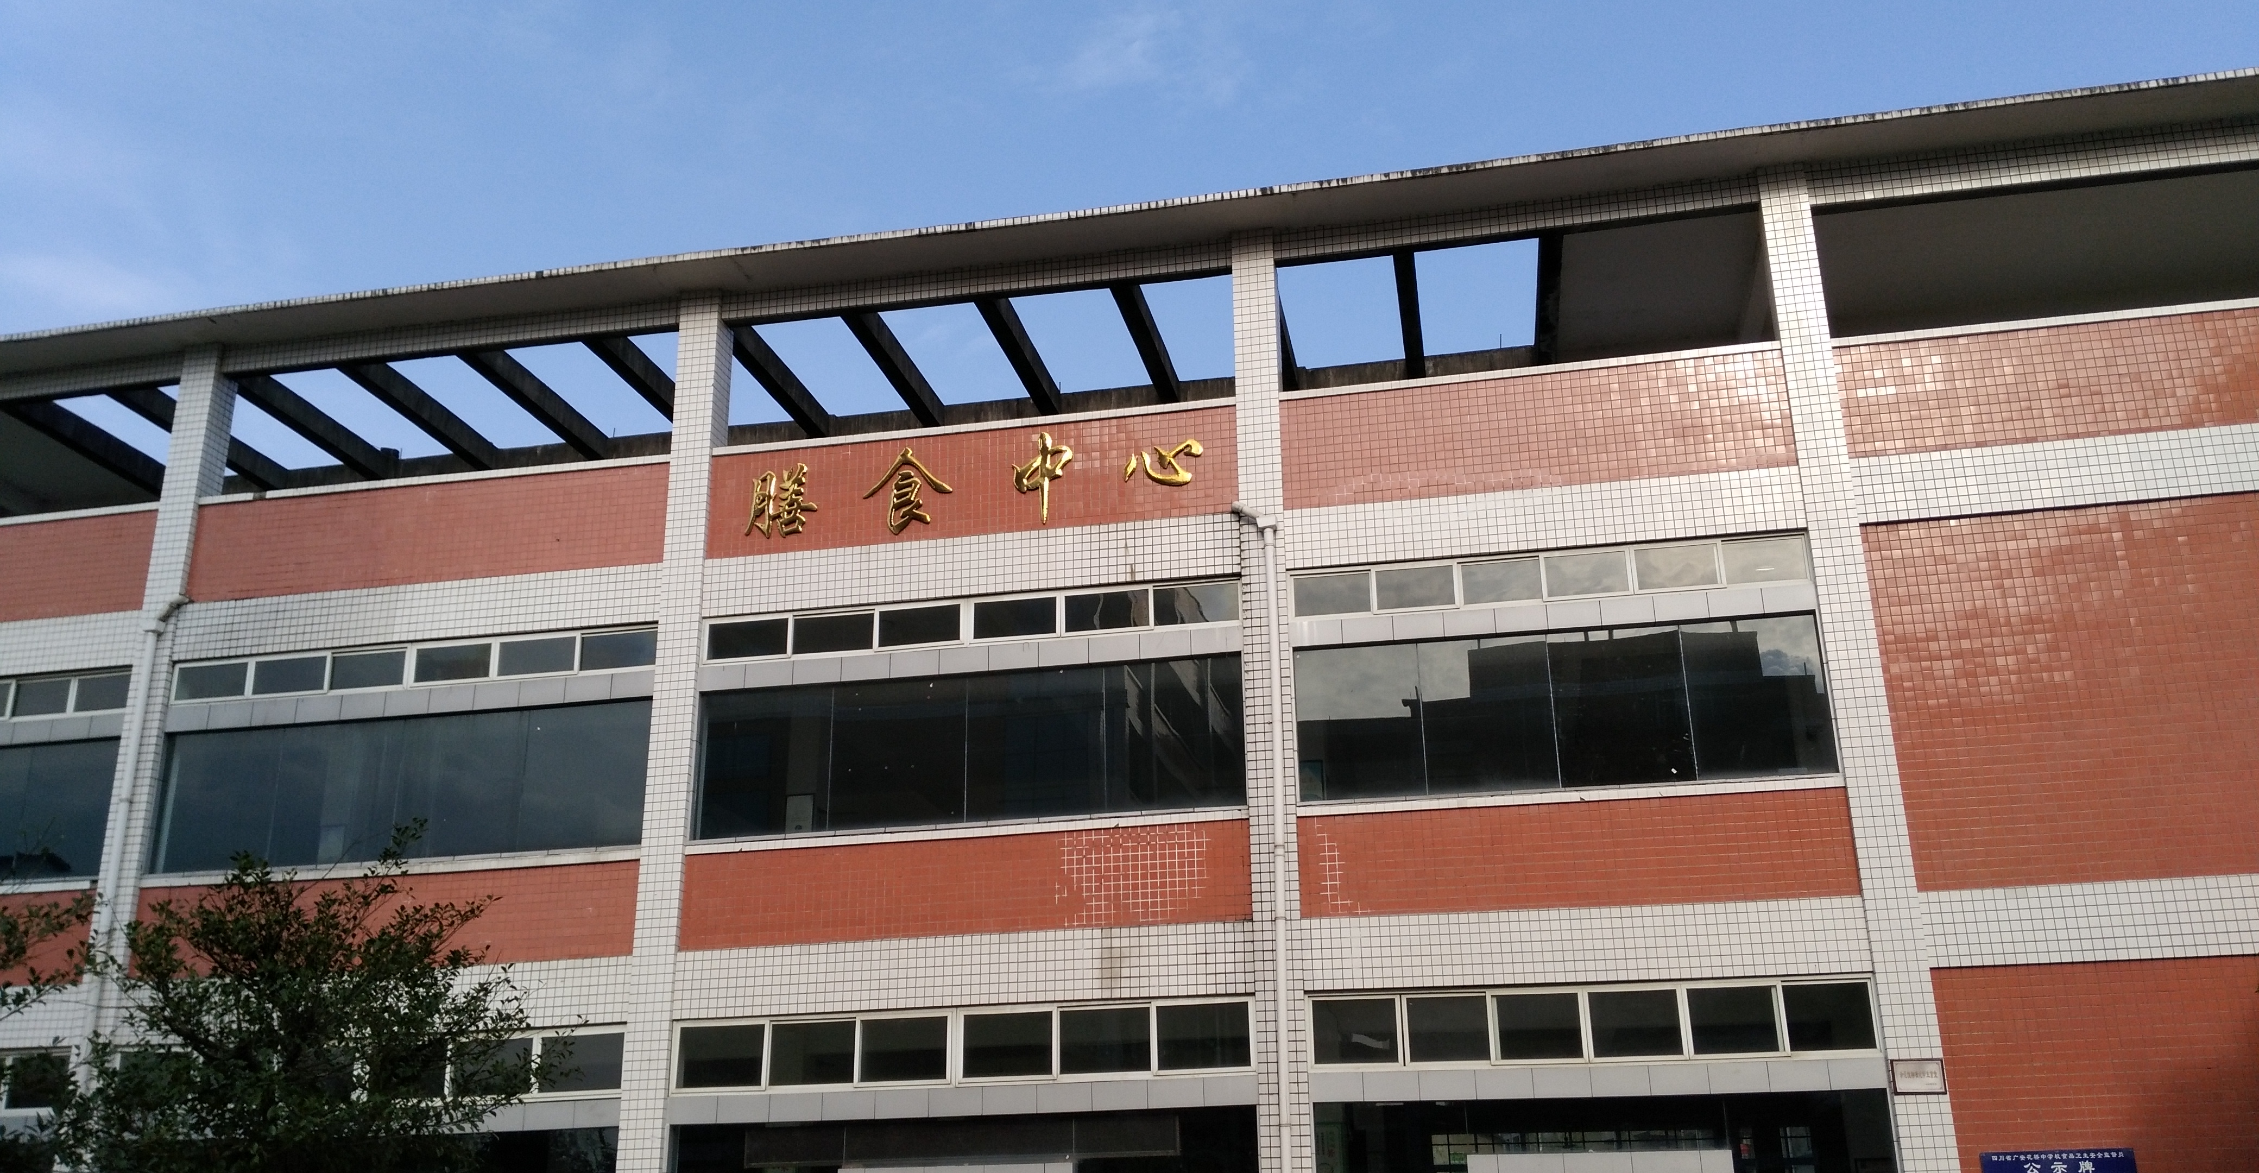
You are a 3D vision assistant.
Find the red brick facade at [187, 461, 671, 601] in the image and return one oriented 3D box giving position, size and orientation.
[{"bbox_3d":[-9.452,-0.686,24.595,6.930,1.380,0.200,-5,-19,10],"label":"red brick facade"}]

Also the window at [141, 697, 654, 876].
[{"bbox_3d":[-9.431,2.587,23.562,6.881,1.889,0.080,-5,-19,10],"label":"window"}]

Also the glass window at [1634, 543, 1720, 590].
[{"bbox_3d":[6.232,-0.231,20.830,0.898,0.449,0.080,-5,-19,11],"label":"glass window"}]

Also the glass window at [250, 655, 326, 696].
[{"bbox_3d":[-11.214,1.199,24.341,1.060,0.485,0.100,-5,-19,11],"label":"glass window"}]

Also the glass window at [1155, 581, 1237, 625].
[{"bbox_3d":[0.815,0.199,22.246,1.040,0.480,0.100,-5,-19,10],"label":"glass window"}]

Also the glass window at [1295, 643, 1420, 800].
[{"bbox_3d":[2.660,1.589,21.461,1.365,1.809,0.083,-5,-19,10],"label":"glass window"}]

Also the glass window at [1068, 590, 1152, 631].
[{"bbox_3d":[-0.262,0.301,22.282,1.029,0.439,0.080,-5,-19,10],"label":"glass window"}]

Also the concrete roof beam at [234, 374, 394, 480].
[{"bbox_3d":[-12.602,-2.541,27.982,0.275,0.400,3.750,-5,-19,10],"label":"concrete roof beam"}]

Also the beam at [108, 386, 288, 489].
[{"bbox_3d":[-14.583,-2.422,28.782,0.322,0.354,4.264,-5,-19,10],"label":"beam"}]

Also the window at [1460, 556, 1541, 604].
[{"bbox_3d":[4.386,-0.089,21.606,0.950,0.530,0.100,-5,-19,10],"label":"window"}]

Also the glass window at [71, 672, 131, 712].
[{"bbox_3d":[-13.957,1.438,24.808,0.830,0.513,0.080,-5,-19,10],"label":"glass window"}]

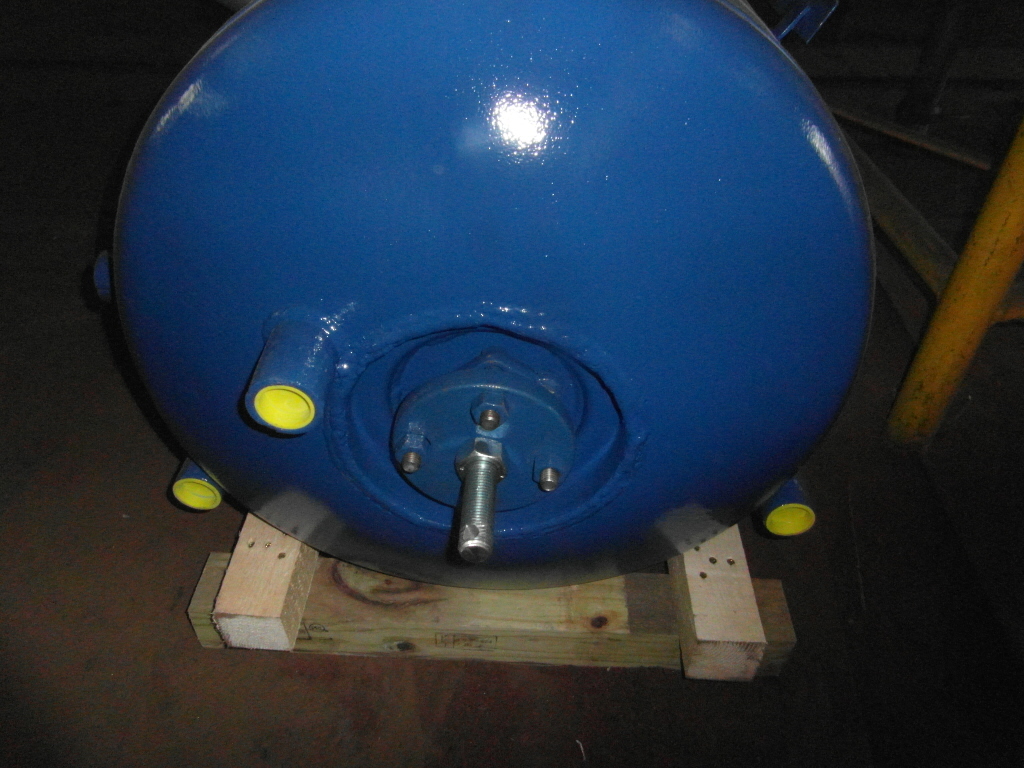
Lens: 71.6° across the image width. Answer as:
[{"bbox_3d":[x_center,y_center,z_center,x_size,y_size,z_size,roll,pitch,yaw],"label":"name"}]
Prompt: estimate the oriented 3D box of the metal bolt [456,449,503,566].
[{"bbox_3d":[-0.030,0.108,0.643,0.047,0.047,0.108,2,40,1],"label":"metal bolt"}]

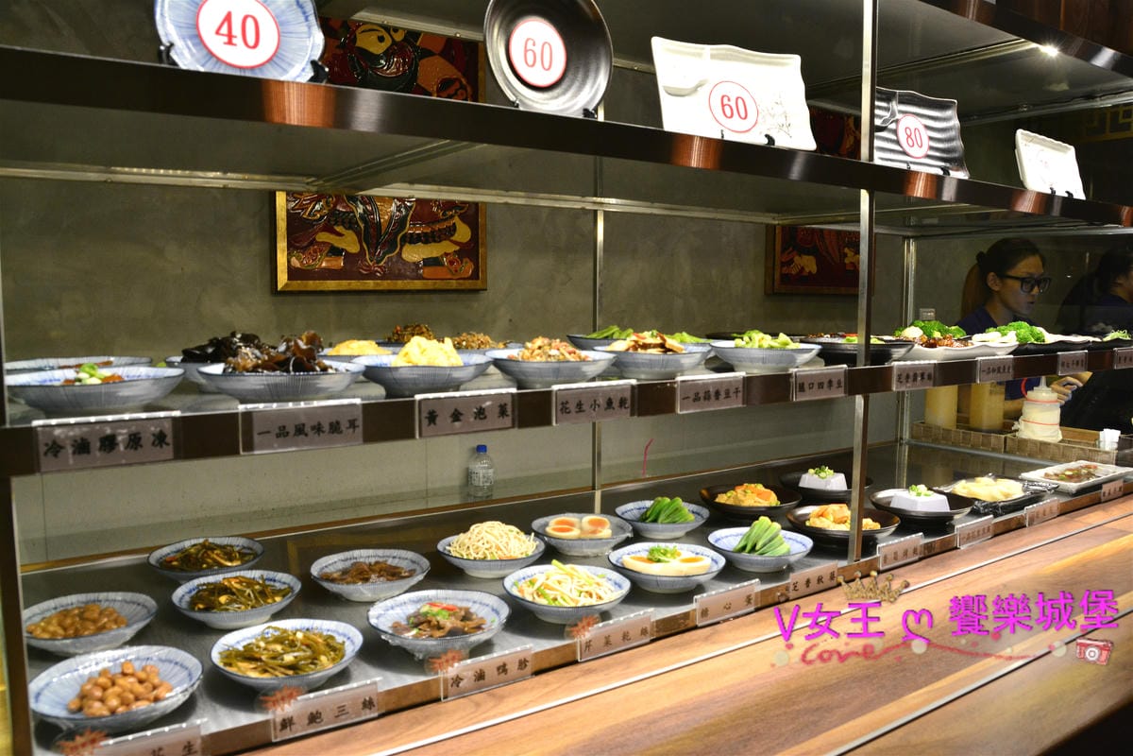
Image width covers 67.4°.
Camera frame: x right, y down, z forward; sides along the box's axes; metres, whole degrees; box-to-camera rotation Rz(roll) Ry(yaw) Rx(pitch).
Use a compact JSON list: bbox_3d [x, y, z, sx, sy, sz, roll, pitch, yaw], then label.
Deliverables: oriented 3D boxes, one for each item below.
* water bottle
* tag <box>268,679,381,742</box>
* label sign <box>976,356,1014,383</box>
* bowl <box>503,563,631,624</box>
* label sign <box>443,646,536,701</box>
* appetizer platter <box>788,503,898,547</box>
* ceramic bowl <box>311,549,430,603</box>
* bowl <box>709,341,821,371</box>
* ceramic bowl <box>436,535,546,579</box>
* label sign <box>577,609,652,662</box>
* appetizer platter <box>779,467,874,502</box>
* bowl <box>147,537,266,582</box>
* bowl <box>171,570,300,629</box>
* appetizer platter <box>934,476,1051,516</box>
[{"bbox_3d":[-0.226,0.247,2.250,0.066,0.140,0.066,0,6,0],"label":"water bottle"},{"bbox_3d":[-0.237,0.331,0.851,0.117,0.038,0.010,-4,7,-34],"label":"tag"},{"bbox_3d":[0.764,-0.016,1.519,0.119,0.042,0.008,-4,7,-33],"label":"label sign"},{"bbox_3d":[0.001,0.285,1.104,0.162,0.038,0.162,0,6,0],"label":"bowl"},{"bbox_3d":[-0.087,0.330,0.952,0.118,0.038,0.010,-4,7,-34],"label":"label sign"},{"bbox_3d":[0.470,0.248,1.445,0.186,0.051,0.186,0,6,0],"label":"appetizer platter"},{"bbox_3d":[-0.271,0.278,1.179,0.163,0.038,0.163,0,6,0],"label":"ceramic bowl"},{"bbox_3d":[0.272,-0.030,1.160,0.149,0.036,0.149,0,6,0],"label":"bowl"},{"bbox_3d":[-0.113,0.270,1.280,0.163,0.038,0.163,0,6,0],"label":"ceramic bowl"},{"bbox_3d":[0.060,0.295,0.972,0.108,0.039,0.010,-4,7,-33],"label":"label sign"},{"bbox_3d":[0.517,0.211,1.693,0.181,0.079,0.181,-4,7,-34],"label":"appetizer platter"},{"bbox_3d":[-0.518,0.271,1.228,0.163,0.038,0.163,0,6,0],"label":"bowl"},{"bbox_3d":[-0.420,0.289,1.089,0.159,0.037,0.159,0,6,0],"label":"bowl"},{"bbox_3d":[0.778,0.210,1.541,0.235,0.044,0.125,-4,7,-33],"label":"appetizer platter"}]

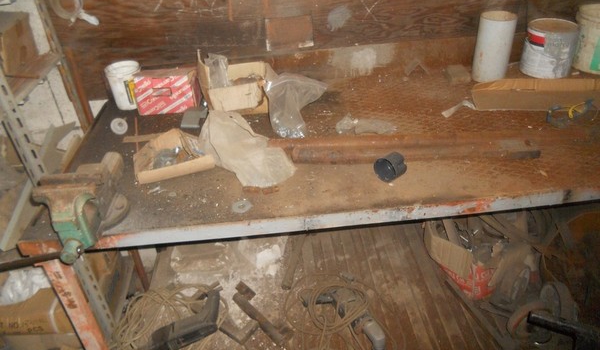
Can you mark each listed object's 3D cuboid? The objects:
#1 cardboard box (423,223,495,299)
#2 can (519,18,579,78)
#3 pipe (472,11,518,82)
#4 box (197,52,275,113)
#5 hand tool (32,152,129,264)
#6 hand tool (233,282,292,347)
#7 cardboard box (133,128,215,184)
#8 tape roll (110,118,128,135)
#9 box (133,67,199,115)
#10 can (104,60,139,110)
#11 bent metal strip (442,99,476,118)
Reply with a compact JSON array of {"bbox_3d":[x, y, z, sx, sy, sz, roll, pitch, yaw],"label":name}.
[{"bbox_3d":[0.610,0.280,1.710,0.170,0.180,0.250,-18,36,-20],"label":"cardboard box"},{"bbox_3d":[0.848,-0.433,1.592,0.158,0.156,0.158,-6,33,-2],"label":"can"},{"bbox_3d":[0.649,-0.426,1.562,0.112,0.204,0.112,-6,33,-2],"label":"pipe"},{"bbox_3d":[-0.209,-0.286,1.524,0.190,0.125,0.170,-6,33,-2],"label":"box"},{"bbox_3d":[-0.435,0.066,0.975,0.130,0.175,0.300,-8,34,-4],"label":"hand tool"},{"bbox_3d":[-0.139,0.481,1.619,0.075,0.045,0.290,-28,40,-31],"label":"hand tool"},{"bbox_3d":[-0.344,-0.060,1.258,0.200,0.060,0.140,-15,35,-16],"label":"cardboard box"},{"bbox_3d":[-0.563,-0.153,1.456,0.053,0.026,0.053,-6,33,-2],"label":"tape roll"},{"bbox_3d":[-0.441,-0.283,1.552,0.180,0.120,0.092,-3,33,3],"label":"box"},{"bbox_3d":[-0.592,-0.298,1.584,0.112,0.130,0.112,-6,33,-2],"label":"can"},{"bbox_3d":[0.478,-0.202,1.399,0.100,0.033,0.045,-6,33,-2],"label":"bent metal strip"}]

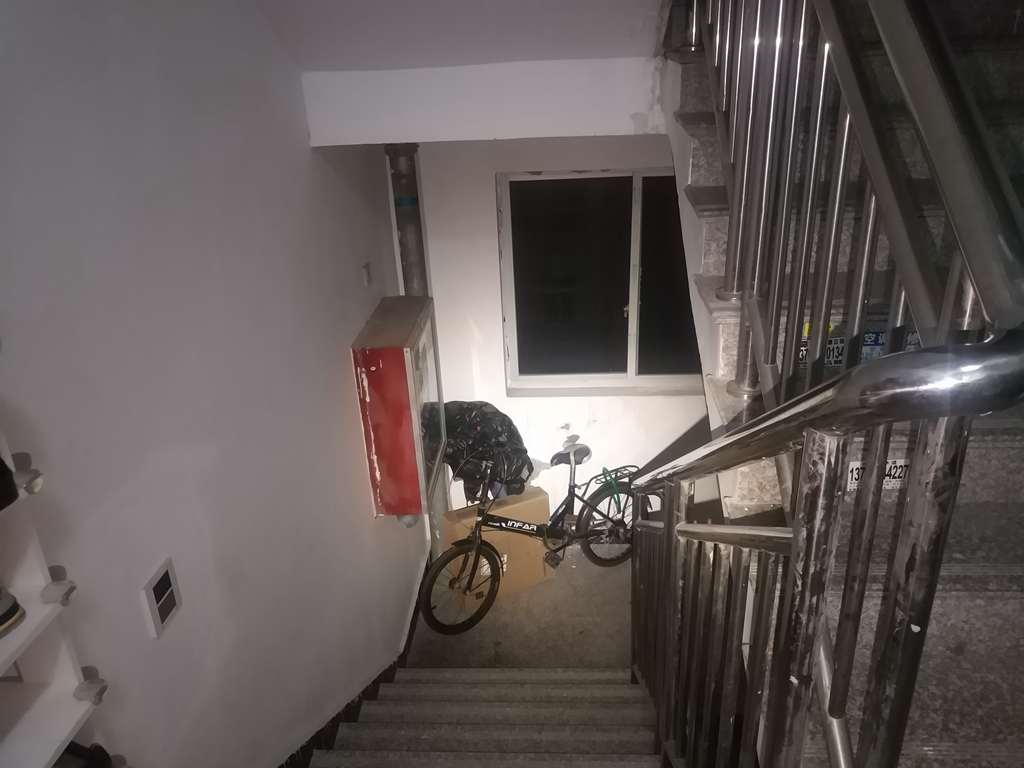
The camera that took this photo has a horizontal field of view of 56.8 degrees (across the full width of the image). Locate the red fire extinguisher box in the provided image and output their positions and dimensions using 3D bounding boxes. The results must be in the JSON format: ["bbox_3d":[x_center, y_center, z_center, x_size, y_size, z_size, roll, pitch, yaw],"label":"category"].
[{"bbox_3d":[-0.449,0.068,3.933,0.219,0.746,0.580,-1,28,4],"label":"red fire extinguisher box"}]

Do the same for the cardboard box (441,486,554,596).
[{"bbox_3d":[-0.078,0.845,4.903,0.563,0.542,0.104,-13,29,-19],"label":"cardboard box"}]

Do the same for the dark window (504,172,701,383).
[{"bbox_3d":[0.600,-0.484,4.631,1.268,1.112,0.100,-1,28,4],"label":"dark window"}]

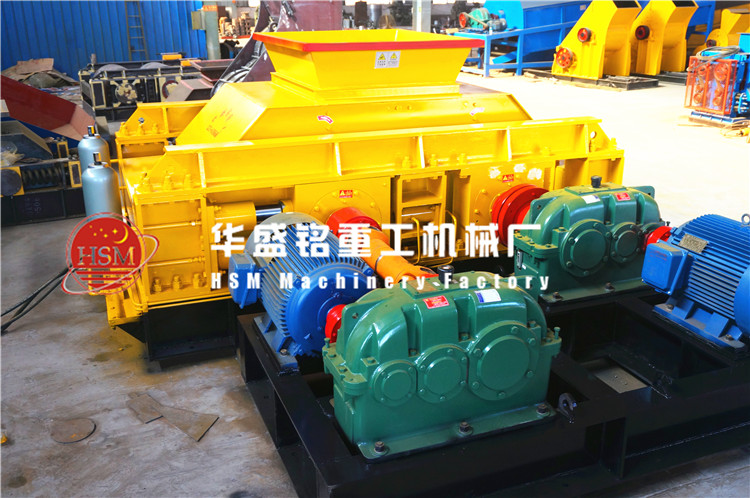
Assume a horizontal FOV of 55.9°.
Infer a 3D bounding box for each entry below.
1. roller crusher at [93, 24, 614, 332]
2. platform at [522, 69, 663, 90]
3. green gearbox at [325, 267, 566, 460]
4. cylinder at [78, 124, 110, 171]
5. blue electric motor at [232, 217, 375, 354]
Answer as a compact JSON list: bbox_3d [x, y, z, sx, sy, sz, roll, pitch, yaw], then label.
[{"bbox_3d":[-0.165,-0.599,4.038,2.688,1.192,1.552,-7,21,-20],"label":"roller crusher"},{"bbox_3d":[5.362,-4.361,18.033,1.034,0.155,3.689,-11,22,-27],"label":"platform"},{"bbox_3d":[0.221,0.290,2.273,0.752,0.496,0.376,-7,21,-20],"label":"green gearbox"},{"bbox_3d":[-2.138,-0.558,5.450,0.220,0.770,0.220,-8,21,-21],"label":"cylinder"},{"bbox_3d":[-0.252,0.142,2.735,0.528,0.440,0.864,-7,21,-20],"label":"blue electric motor"}]

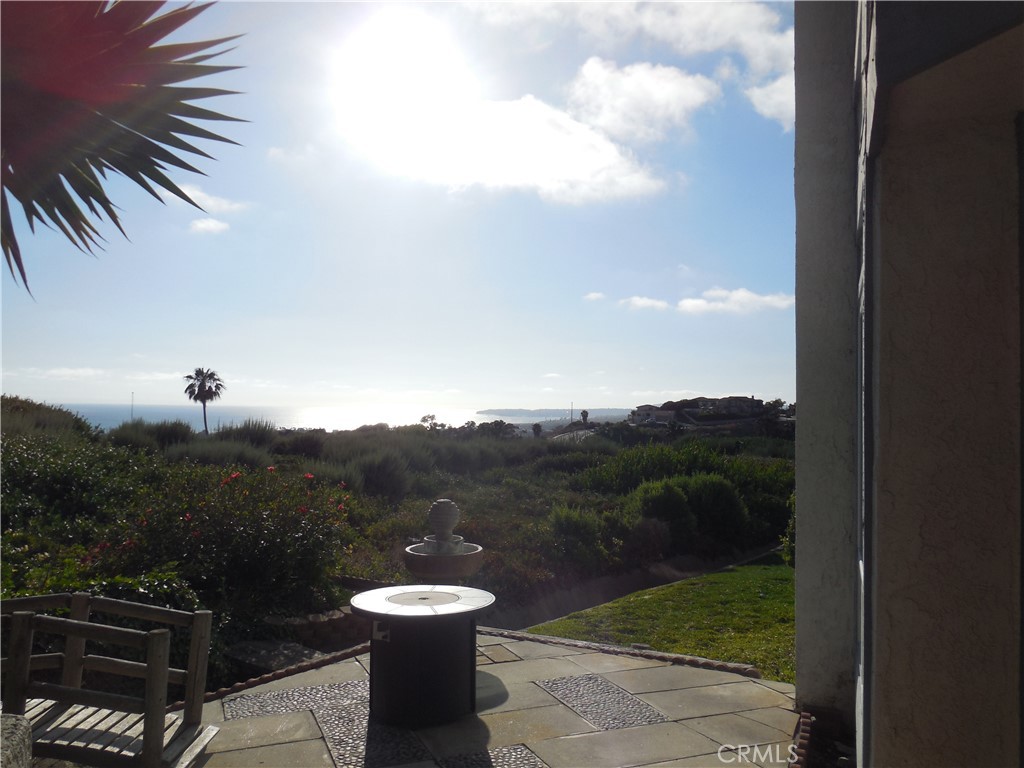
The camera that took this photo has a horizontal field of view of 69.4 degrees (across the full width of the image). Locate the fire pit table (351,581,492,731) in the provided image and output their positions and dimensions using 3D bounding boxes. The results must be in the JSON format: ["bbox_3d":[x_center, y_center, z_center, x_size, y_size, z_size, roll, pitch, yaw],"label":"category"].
[{"bbox_3d":[-0.570,1.715,4.735,0.914,0.670,0.914,1,-3,0],"label":"fire pit table"}]

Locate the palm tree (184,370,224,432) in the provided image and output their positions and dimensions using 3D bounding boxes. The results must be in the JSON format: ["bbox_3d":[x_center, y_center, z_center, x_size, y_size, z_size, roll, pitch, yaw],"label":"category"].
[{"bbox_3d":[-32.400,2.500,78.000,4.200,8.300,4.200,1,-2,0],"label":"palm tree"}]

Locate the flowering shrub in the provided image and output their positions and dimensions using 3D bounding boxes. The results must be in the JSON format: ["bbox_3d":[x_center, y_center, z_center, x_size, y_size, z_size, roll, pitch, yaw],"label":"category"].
[{"bbox_3d":[-2.560,1.430,6.800,2.250,1.400,1.900,1,-2,0],"label":"flowering shrub"}]

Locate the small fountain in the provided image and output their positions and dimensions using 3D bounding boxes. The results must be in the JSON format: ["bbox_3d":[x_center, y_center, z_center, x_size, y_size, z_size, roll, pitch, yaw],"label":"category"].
[{"bbox_3d":[-0.616,1.600,6.700,0.715,1.130,0.715,1,-2,0],"label":"small fountain"}]

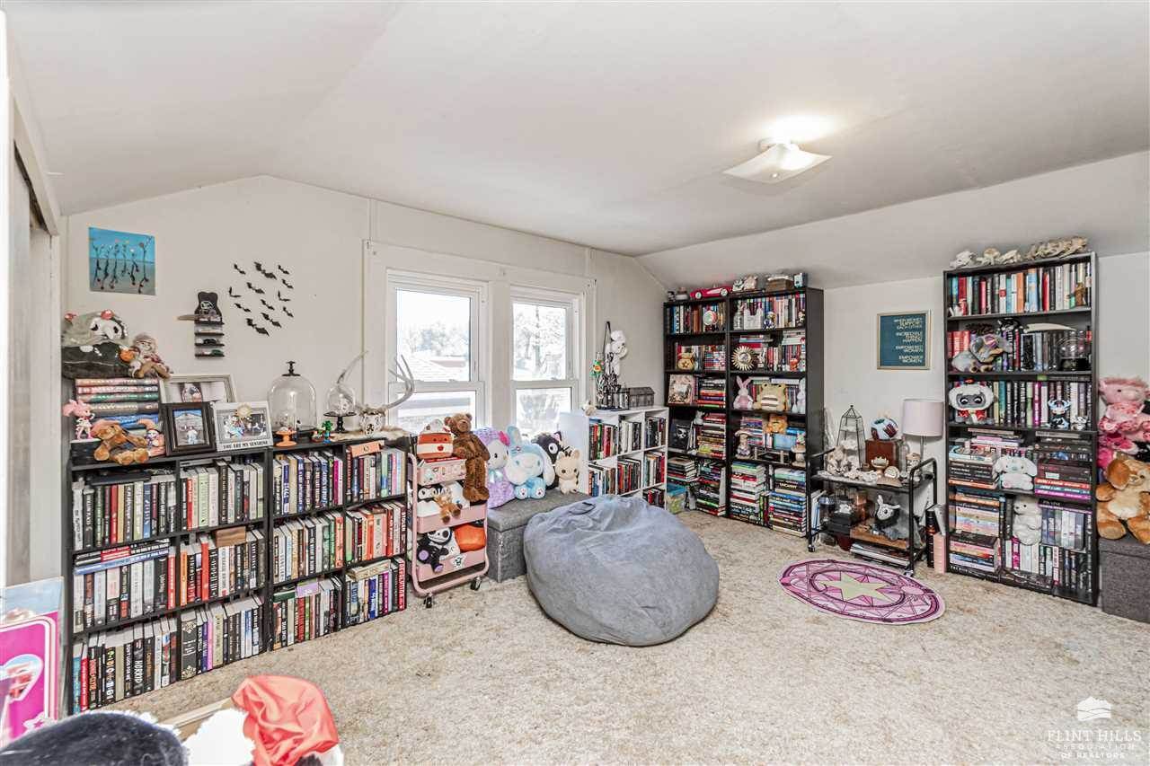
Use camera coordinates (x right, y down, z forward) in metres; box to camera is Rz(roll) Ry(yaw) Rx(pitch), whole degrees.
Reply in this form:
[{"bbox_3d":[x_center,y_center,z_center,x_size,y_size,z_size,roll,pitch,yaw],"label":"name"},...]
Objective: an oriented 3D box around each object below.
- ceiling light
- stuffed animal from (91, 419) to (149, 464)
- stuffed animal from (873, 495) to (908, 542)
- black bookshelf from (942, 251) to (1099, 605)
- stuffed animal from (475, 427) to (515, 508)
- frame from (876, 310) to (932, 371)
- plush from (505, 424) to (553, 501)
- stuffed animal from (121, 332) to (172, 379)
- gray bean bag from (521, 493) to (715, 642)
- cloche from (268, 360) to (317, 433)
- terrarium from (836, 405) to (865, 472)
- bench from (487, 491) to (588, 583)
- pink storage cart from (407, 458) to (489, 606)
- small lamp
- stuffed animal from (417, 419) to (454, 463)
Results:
[{"bbox_3d":[0.867,-0.962,2.060,0.305,0.150,0.305,0,0,-25],"label":"ceiling light"},{"bbox_3d":[-1.710,0.213,1.800,0.180,0.155,0.160,0,1,-41],"label":"stuffed animal"},{"bbox_3d":[1.986,0.852,3.030,0.190,0.270,0.170,0,1,41],"label":"stuffed animal"},{"bbox_3d":[2.522,0.222,2.735,0.280,1.800,0.615,0,0,-43],"label":"black bookshelf"},{"bbox_3d":[-0.502,0.505,2.960,0.250,0.480,0.220,0,0,-37],"label":"stuffed animal"},{"bbox_3d":[2.238,-0.290,3.250,0.025,0.400,0.305,0,0,-43],"label":"frame"},{"bbox_3d":[-0.313,0.541,3.240,0.310,0.470,0.260,0,0,-18],"label":"plush"},{"bbox_3d":[-1.645,-0.100,1.835,0.140,0.180,0.150,0,0,37],"label":"stuffed animal"},{"bbox_3d":[0.230,0.850,2.490,0.980,0.540,0.930,0,0,5],"label":"gray bean bag"},{"bbox_3d":[-1.357,0.075,2.300,0.207,0.355,0.207,0,1,-37],"label":"cloche"},{"bbox_3d":[1.940,0.385,3.380,0.170,0.450,0.170,0,0,37],"label":"terrarium"},{"bbox_3d":[-0.265,0.935,3.070,0.750,0.370,0.380,0,0,-43],"label":"bench"},{"bbox_3d":[-0.735,0.735,2.590,0.420,0.770,0.310,0,0,-44],"label":"pink storage cart"},{"bbox_3d":[2.224,0.356,3.060,0.216,0.500,0.216,0,1,43],"label":"small lamp"},{"bbox_3d":[-0.749,0.306,2.550,0.180,0.210,0.160,0,0,-30],"label":"stuffed animal"}]

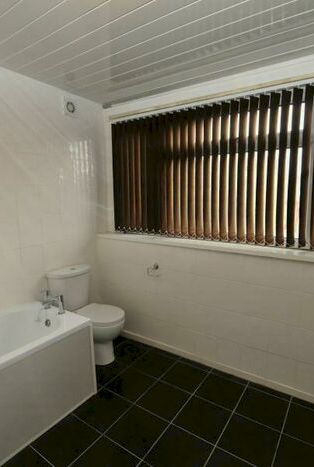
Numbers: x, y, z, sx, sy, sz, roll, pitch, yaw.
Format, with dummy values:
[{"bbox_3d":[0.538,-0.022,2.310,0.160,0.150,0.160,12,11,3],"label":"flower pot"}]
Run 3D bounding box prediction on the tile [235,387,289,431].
[{"bbox_3d":[0.727,1.207,1.876,0.299,0.012,0.299,4,10,34],"label":"tile"}]

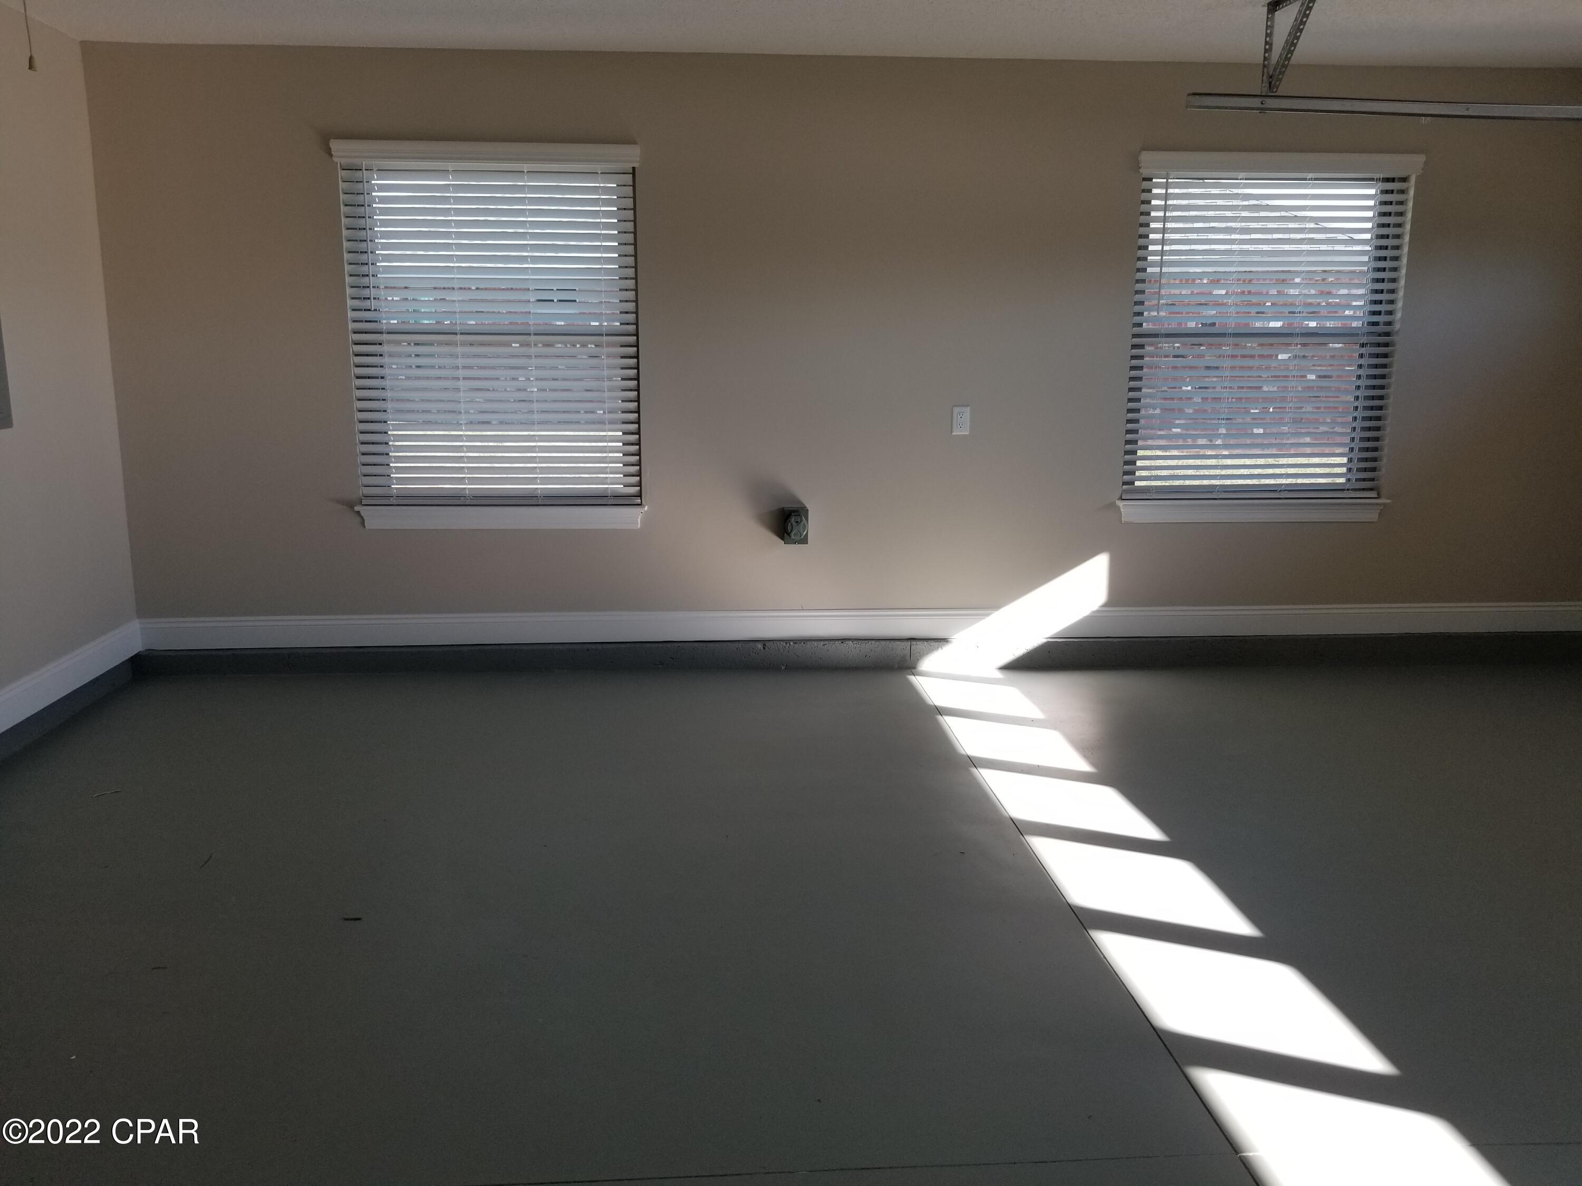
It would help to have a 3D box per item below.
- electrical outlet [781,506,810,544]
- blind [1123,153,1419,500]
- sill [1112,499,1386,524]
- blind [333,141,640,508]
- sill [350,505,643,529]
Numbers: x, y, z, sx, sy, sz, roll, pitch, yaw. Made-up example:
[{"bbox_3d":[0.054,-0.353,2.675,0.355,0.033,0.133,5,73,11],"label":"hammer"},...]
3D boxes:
[{"bbox_3d":[0.020,-0.282,4.979,0.102,0.149,0.085,-1,11,-4],"label":"electrical outlet"},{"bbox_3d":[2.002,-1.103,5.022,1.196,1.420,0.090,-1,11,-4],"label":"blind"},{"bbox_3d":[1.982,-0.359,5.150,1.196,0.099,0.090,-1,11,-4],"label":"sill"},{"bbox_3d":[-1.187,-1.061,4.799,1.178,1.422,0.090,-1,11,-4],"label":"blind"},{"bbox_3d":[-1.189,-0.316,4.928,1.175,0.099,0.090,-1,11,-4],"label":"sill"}]

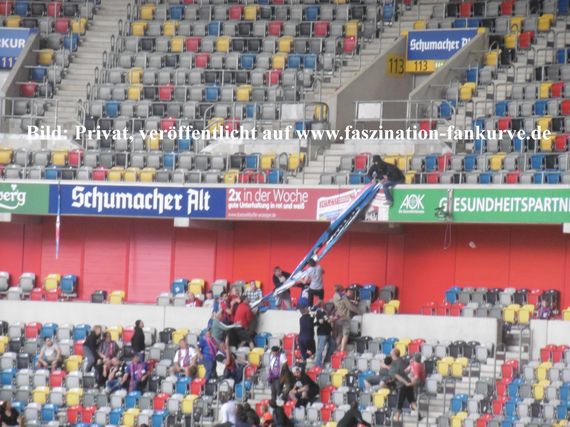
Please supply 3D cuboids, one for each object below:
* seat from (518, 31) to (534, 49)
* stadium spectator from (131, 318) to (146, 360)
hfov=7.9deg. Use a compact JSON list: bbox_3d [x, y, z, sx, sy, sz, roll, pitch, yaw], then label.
[{"bbox_3d":[6.573,-4.736,112.000,0.420,0.480,0.300,2,3,41],"label":"seat"},{"bbox_3d":[-3.809,3.614,107.000,0.420,1.750,0.500,3,-2,-5],"label":"stadium spectator"}]

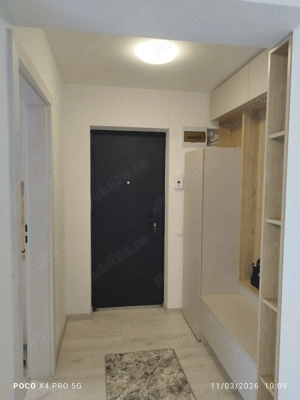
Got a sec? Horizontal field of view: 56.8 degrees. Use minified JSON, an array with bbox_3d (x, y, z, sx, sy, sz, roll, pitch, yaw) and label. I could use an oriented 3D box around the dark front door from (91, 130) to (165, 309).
[{"bbox_3d":[-0.247,0.251,3.225,0.838,2.043,0.070,0,4,-10],"label":"dark front door"}]

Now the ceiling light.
[{"bbox_3d":[0.049,-1.074,2.072,0.330,0.090,0.330,0,4,0],"label":"ceiling light"}]

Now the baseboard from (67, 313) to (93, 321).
[{"bbox_3d":[-0.757,1.278,3.003,0.261,0.060,0.015,0,4,-10],"label":"baseboard"}]

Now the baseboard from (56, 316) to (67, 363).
[{"bbox_3d":[-0.813,1.308,2.595,0.015,0.060,0.799,0,4,-10],"label":"baseboard"}]

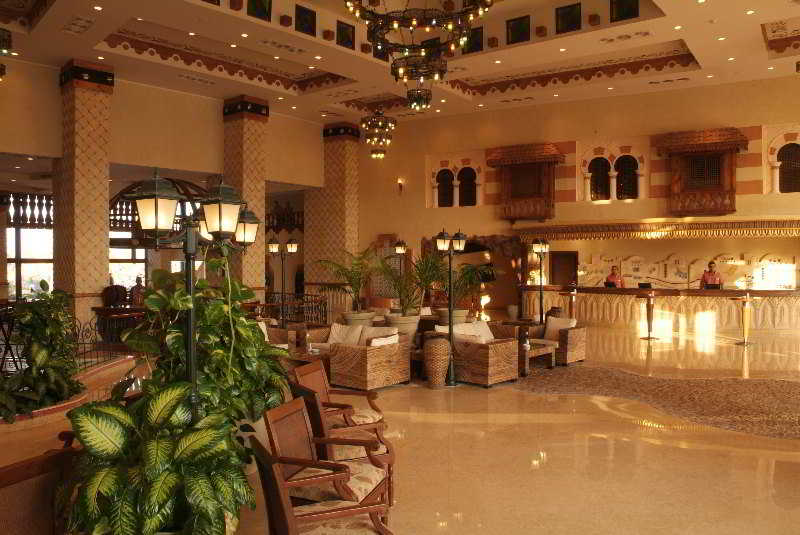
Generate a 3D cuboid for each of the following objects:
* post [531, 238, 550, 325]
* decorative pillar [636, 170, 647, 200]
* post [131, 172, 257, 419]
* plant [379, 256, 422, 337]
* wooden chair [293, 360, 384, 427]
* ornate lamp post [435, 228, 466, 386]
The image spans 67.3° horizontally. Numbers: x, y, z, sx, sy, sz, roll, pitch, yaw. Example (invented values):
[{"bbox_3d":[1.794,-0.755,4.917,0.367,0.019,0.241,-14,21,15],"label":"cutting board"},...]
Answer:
[{"bbox_3d":[2.803,0.584,11.895,0.292,2.321,0.585,0,1,31],"label":"post"},{"bbox_3d":[6.435,-2.211,16.000,0.250,0.780,0.250,0,1,29],"label":"decorative pillar"},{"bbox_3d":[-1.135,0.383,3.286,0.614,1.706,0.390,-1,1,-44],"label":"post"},{"bbox_3d":[0.039,0.704,9.400,0.870,1.750,0.870,0,1,0],"label":"plant"},{"bbox_3d":[-0.501,1.205,4.700,0.680,0.900,0.600,0,1,20],"label":"wooden chair"},{"bbox_3d":[0.694,0.543,8.250,0.220,2.150,0.540,1,1,35],"label":"ornate lamp post"}]

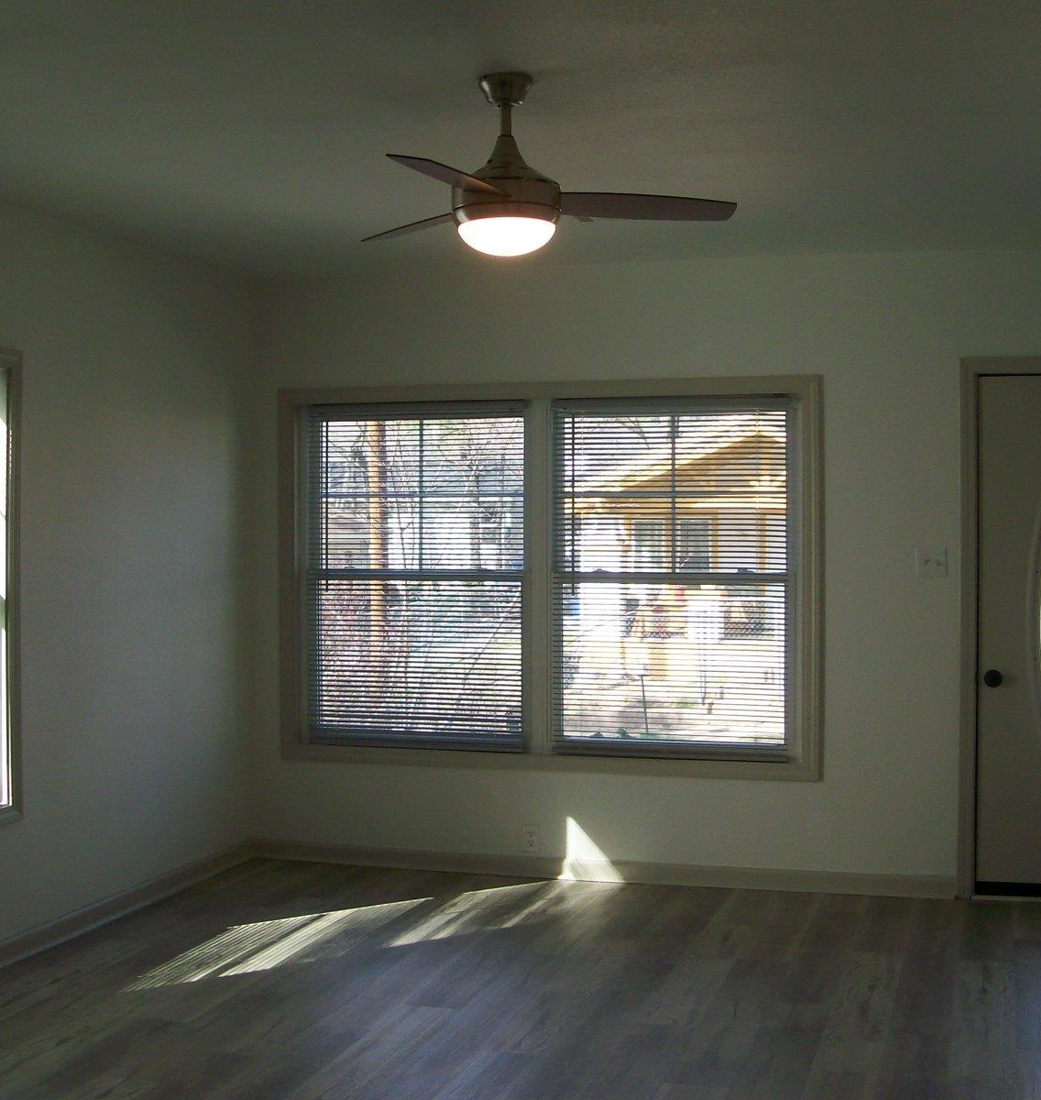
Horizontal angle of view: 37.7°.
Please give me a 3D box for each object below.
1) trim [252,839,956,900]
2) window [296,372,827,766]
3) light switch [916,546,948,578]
[{"bbox_3d":[0.256,1.309,6.228,2.990,0.093,0.018,0,1,17],"label":"trim"},{"bbox_3d":[0.084,0.112,6.308,2.275,1.560,0.100,0,1,17],"label":"window"},{"bbox_3d":[1.571,0.046,5.824,0.118,0.116,0.015,0,1,17],"label":"light switch"}]

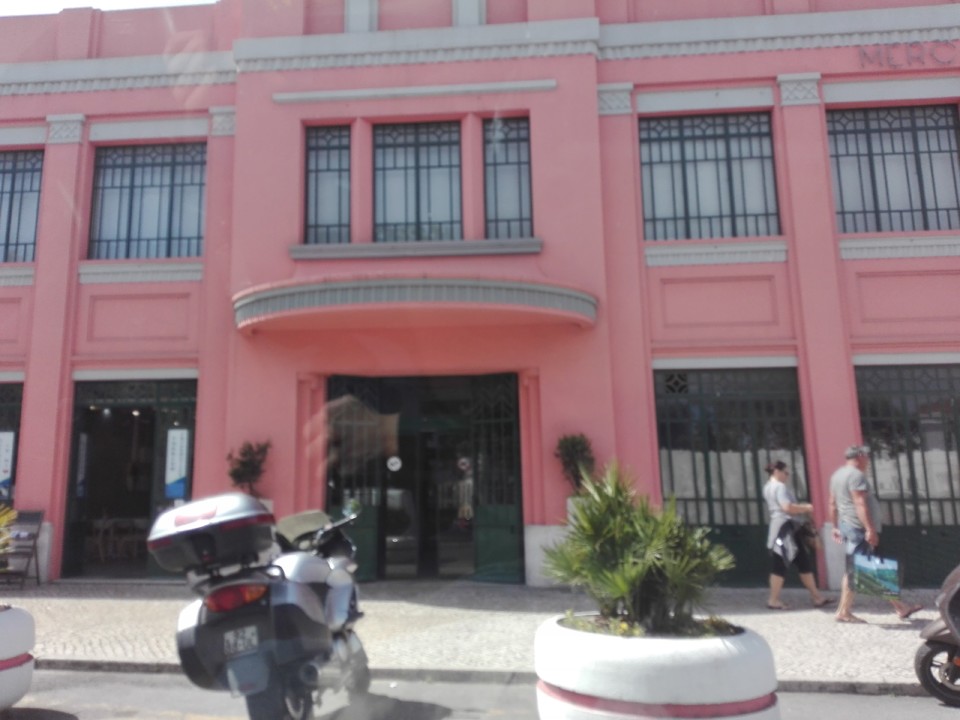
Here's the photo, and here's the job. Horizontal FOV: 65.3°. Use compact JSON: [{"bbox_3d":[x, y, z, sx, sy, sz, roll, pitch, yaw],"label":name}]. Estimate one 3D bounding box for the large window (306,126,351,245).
[{"bbox_3d":[-2.121,-2.450,10.537,0.640,1.727,0.120,-1,-8,5],"label":"large window"}]

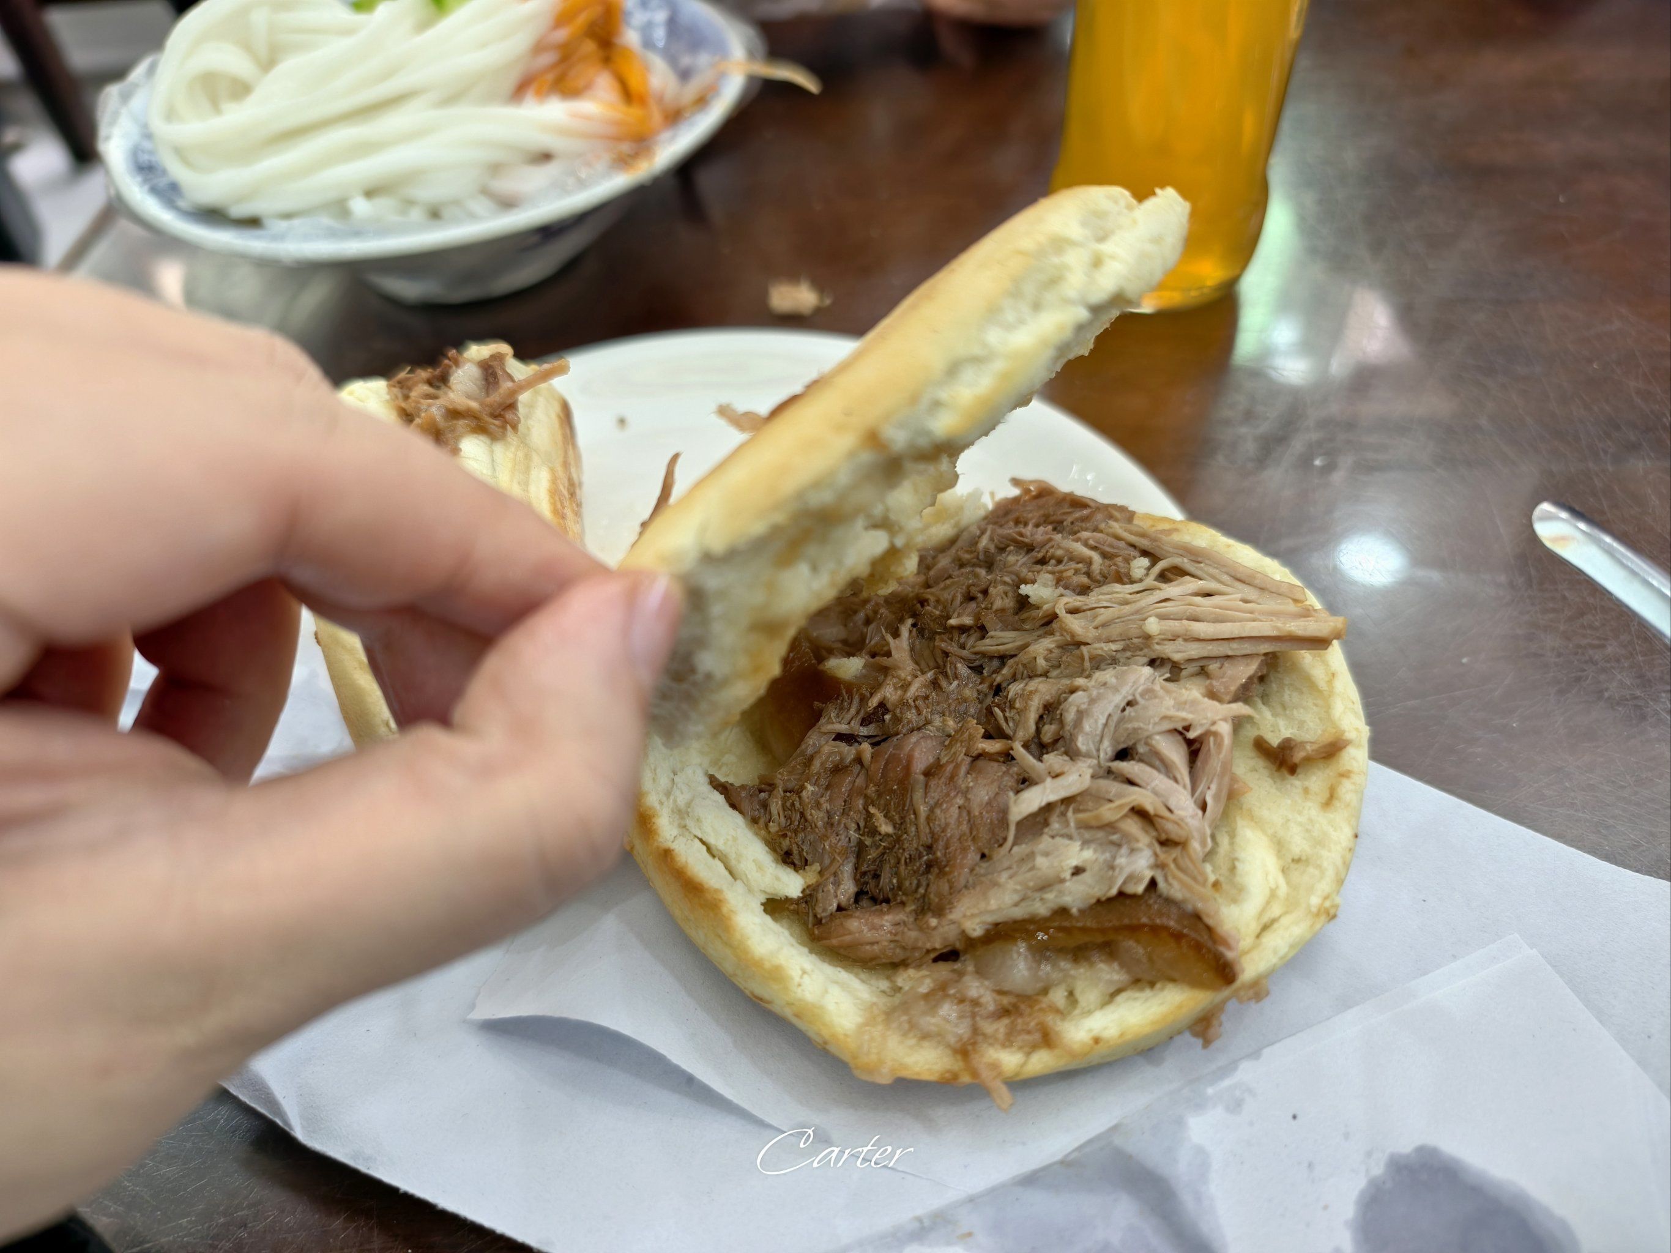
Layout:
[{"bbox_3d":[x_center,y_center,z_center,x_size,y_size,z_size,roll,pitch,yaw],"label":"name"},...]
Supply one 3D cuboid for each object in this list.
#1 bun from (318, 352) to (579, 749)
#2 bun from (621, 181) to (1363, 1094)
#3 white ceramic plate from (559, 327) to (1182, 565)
[{"bbox_3d":[-0.067,-0.017,0.202,0.048,0.050,0.086,-20,50,-16],"label":"bun"},{"bbox_3d":[0.022,0.001,0.163,0.113,0.081,0.117,0,48,0],"label":"bun"},{"bbox_3d":[-0.023,0.005,0.210,0.194,0.020,0.194,0,48,0],"label":"white ceramic plate"}]

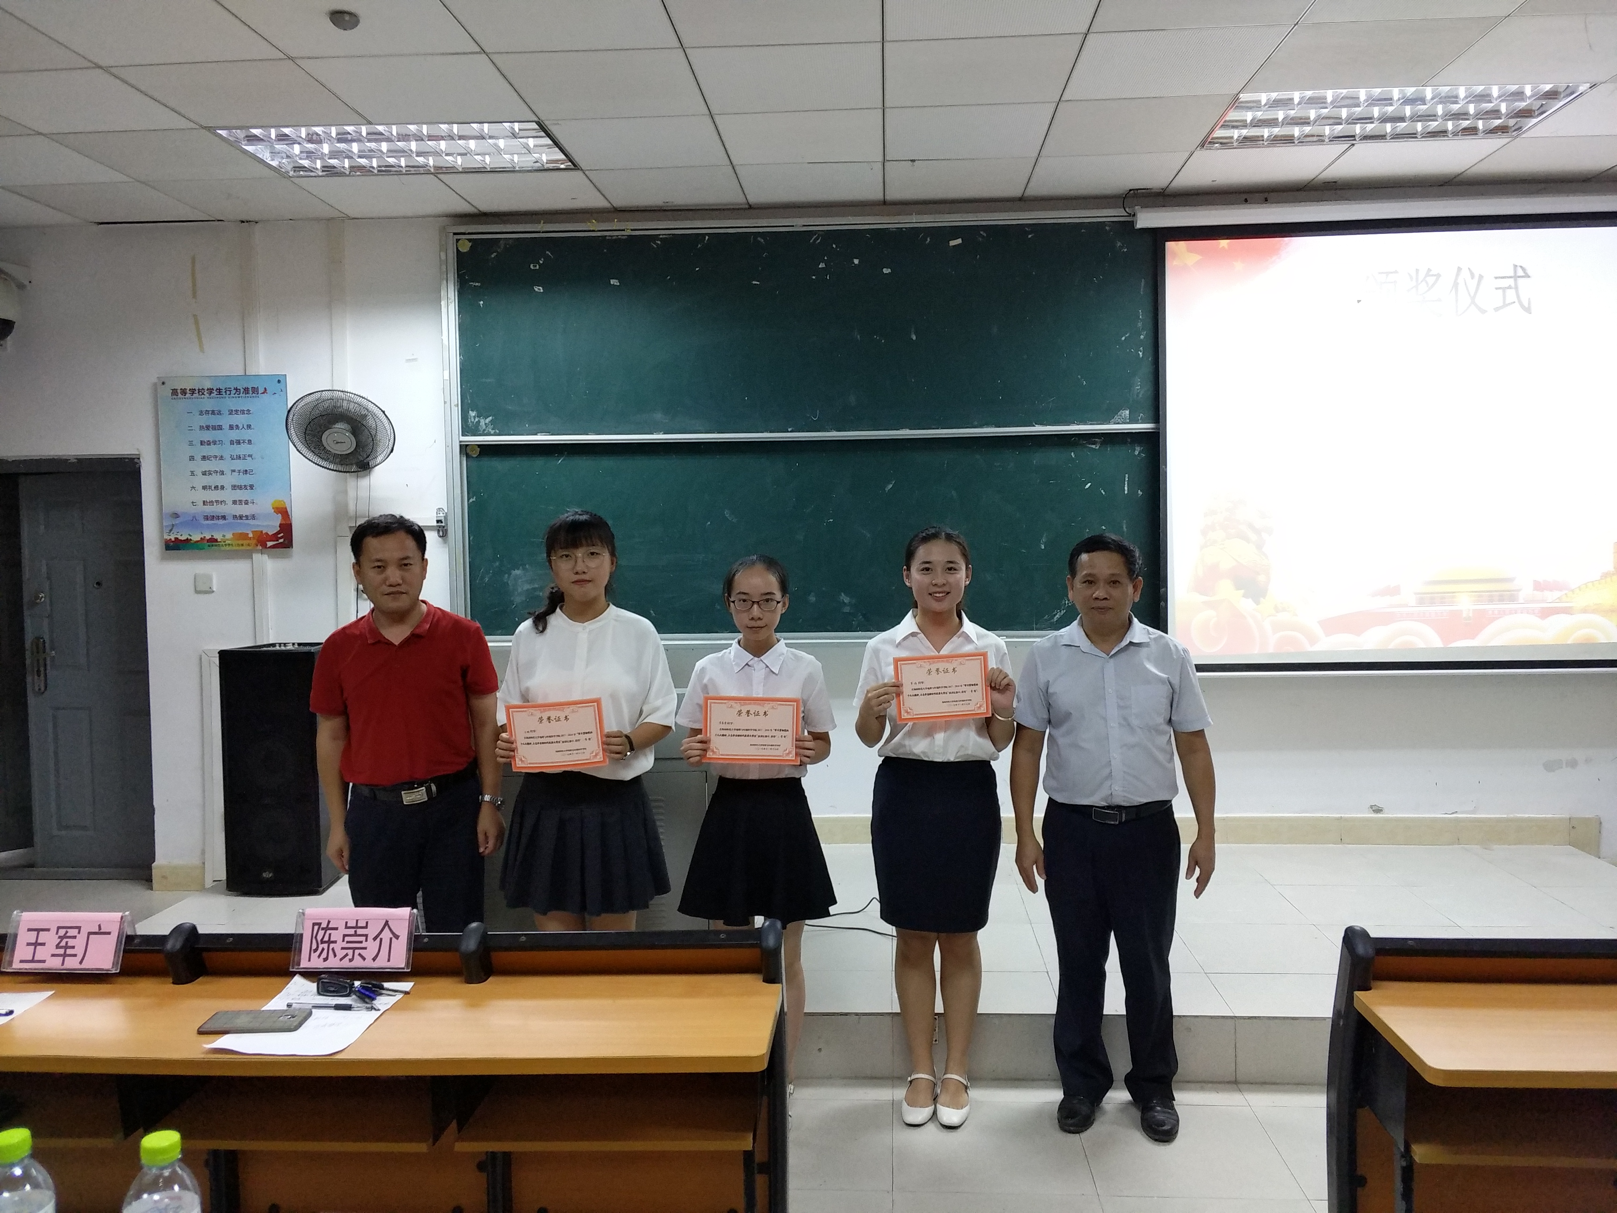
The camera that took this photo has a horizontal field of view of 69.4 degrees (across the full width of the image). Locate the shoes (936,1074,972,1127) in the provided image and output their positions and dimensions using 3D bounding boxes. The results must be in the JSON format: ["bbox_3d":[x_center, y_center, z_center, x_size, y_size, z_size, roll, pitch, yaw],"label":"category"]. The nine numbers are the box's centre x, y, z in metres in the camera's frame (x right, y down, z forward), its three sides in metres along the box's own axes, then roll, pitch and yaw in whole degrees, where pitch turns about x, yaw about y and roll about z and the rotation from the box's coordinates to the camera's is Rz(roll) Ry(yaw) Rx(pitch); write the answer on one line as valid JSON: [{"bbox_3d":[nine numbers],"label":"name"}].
[{"bbox_3d":[0.412,1.387,3.327,0.088,0.072,0.235,0,3,9],"label":"shoes"}]

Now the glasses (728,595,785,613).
[{"bbox_3d":[-0.148,-0.004,3.191,0.143,0.045,0.140,-1,3,1],"label":"glasses"}]

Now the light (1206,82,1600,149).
[{"bbox_3d":[2.068,-1.777,4.185,1.190,0.080,0.570,0,4,3],"label":"light"}]

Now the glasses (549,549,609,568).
[{"bbox_3d":[-0.622,-0.135,3.260,0.147,0.050,0.137,-4,3,0],"label":"glasses"}]

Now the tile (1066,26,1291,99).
[{"bbox_3d":[1.175,-1.766,3.795,0.610,0.020,0.565,0,3,3],"label":"tile"}]

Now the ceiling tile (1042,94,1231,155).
[{"bbox_3d":[1.170,-1.747,4.240,0.600,0.018,0.580,0,4,3],"label":"ceiling tile"}]

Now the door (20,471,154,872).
[{"bbox_3d":[-3.449,0.323,5.649,0.680,1.940,0.050,0,3,3],"label":"door"}]

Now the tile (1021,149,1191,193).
[{"bbox_3d":[1.219,-1.781,4.807,0.600,0.020,0.590,0,3,3],"label":"tile"}]

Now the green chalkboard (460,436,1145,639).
[{"bbox_3d":[0.133,-0.323,5.278,3.426,0.913,0.040,0,4,4],"label":"green chalkboard"}]

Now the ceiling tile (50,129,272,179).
[{"bbox_3d":[-2.457,-1.746,4.527,0.605,0.020,0.590,0,4,4],"label":"ceiling tile"}]

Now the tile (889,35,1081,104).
[{"bbox_3d":[0.547,-1.734,3.771,0.605,0.020,0.590,0,4,4],"label":"tile"}]

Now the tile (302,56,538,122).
[{"bbox_3d":[-1.292,-1.748,3.946,0.610,0.020,0.565,0,3,3],"label":"tile"}]

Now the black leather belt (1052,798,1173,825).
[{"bbox_3d":[0.833,0.557,3.200,0.335,0.055,0.250,0,4,6],"label":"black leather belt"}]

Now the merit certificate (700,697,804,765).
[{"bbox_3d":[-0.148,0.327,3.065,0.256,0.181,0.005,1,4,5],"label":"merit certificate"}]

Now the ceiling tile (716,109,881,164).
[{"bbox_3d":[-0.026,-1.765,4.377,0.605,0.020,0.590,0,4,4],"label":"ceiling tile"}]

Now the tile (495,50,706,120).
[{"bbox_3d":[-0.660,-1.697,3.791,0.600,0.018,0.580,0,4,3],"label":"tile"}]

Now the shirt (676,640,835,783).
[{"bbox_3d":[-0.147,0.287,3.280,0.440,0.400,0.260,-1,4,0],"label":"shirt"}]

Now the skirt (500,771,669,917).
[{"bbox_3d":[-0.632,0.625,3.288,0.480,0.400,0.370,-1,3,-4],"label":"skirt"}]

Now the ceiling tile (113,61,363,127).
[{"bbox_3d":[-1.858,-1.687,3.863,0.600,0.018,0.580,0,4,3],"label":"ceiling tile"}]

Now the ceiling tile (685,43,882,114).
[{"bbox_3d":[-0.061,-1.702,3.756,0.600,0.018,0.580,0,4,3],"label":"ceiling tile"}]

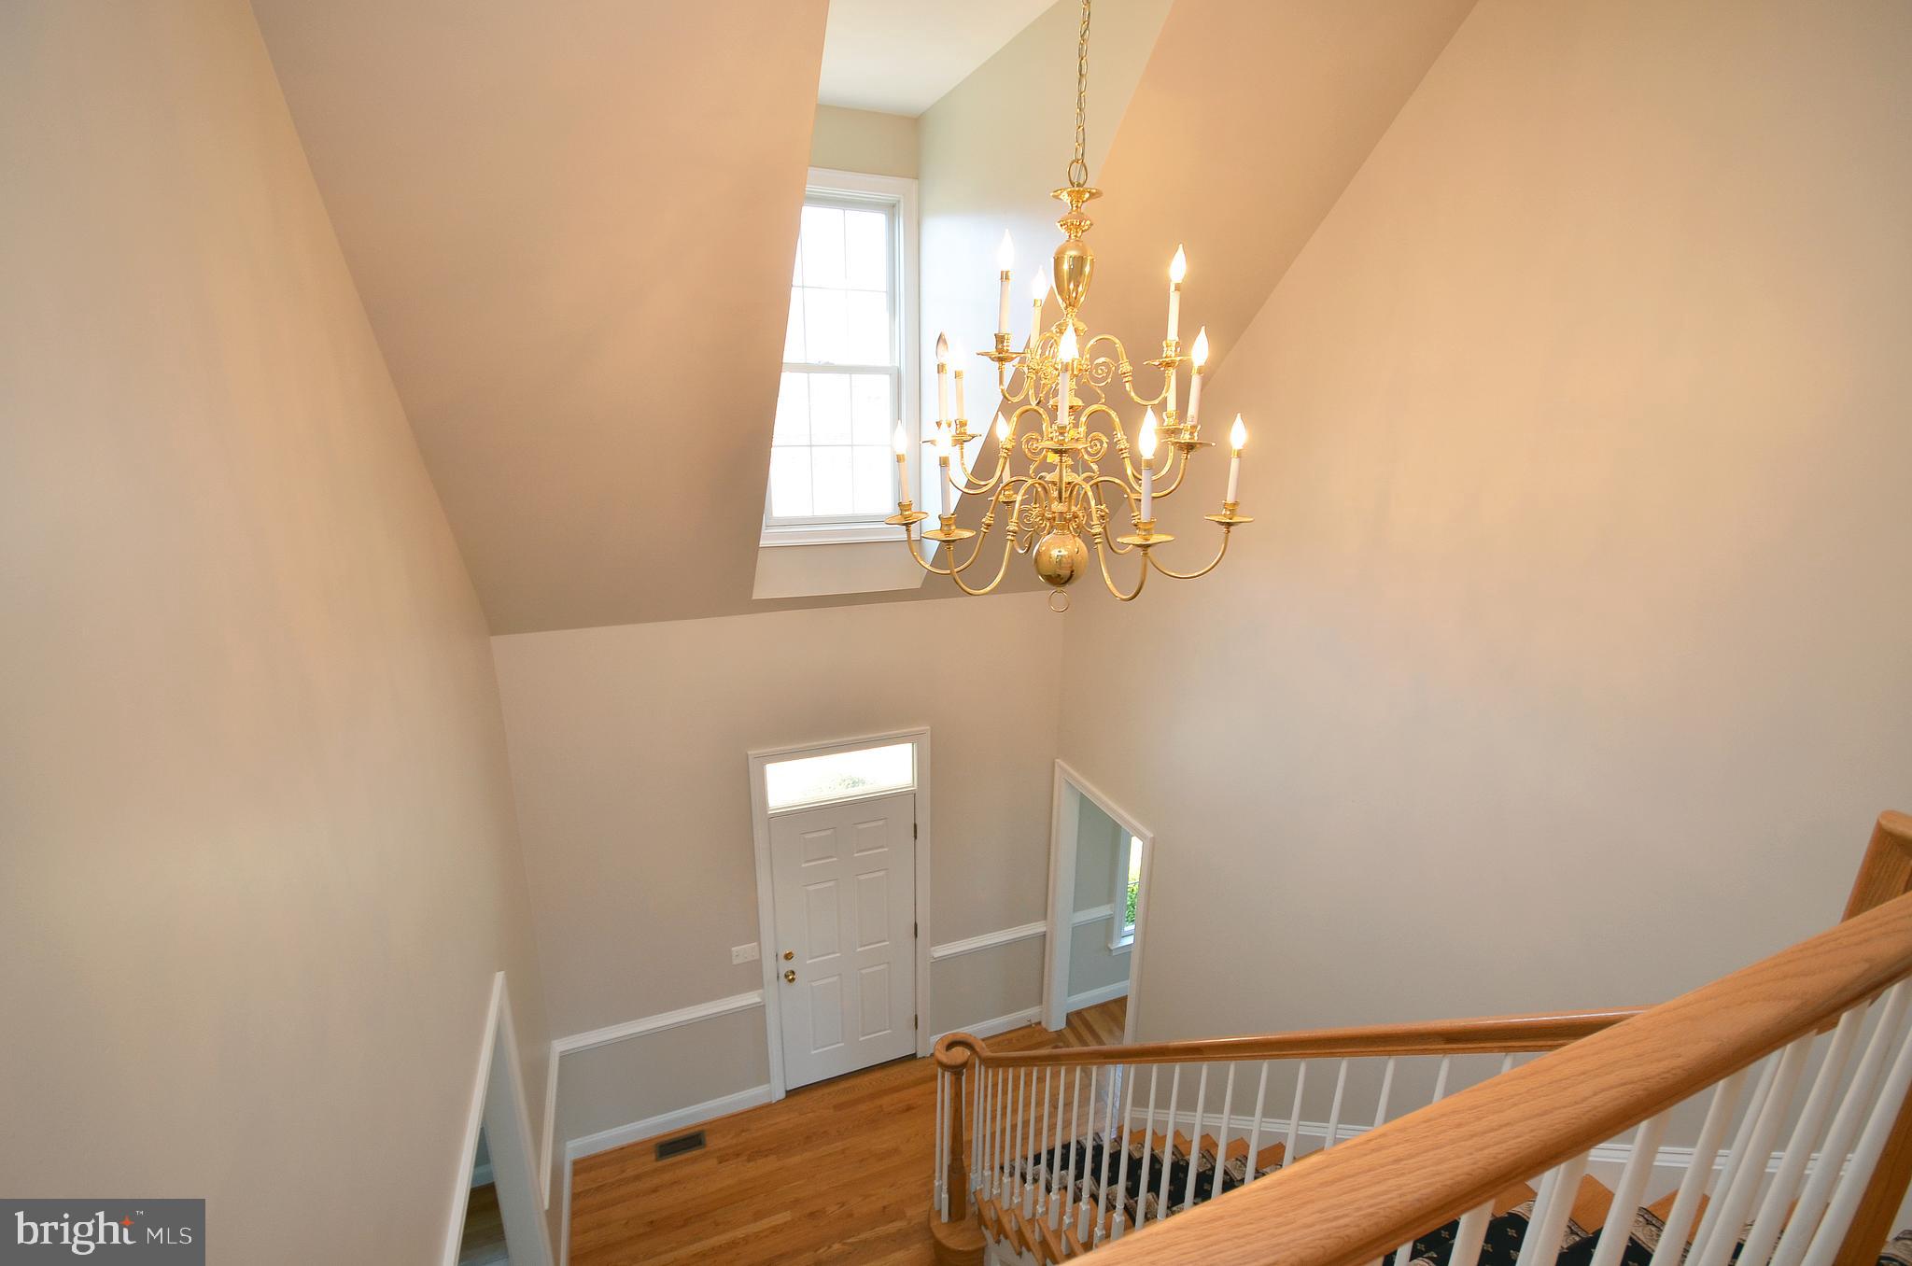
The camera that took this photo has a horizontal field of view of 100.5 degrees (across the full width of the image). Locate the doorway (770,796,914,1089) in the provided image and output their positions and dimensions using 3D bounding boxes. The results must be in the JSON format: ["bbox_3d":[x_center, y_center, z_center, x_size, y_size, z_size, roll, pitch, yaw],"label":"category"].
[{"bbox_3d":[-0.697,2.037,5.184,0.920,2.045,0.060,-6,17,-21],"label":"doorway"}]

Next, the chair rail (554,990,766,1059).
[{"bbox_3d":[-1.766,2.359,4.799,1.198,0.100,0.035,-6,17,-21],"label":"chair rail"}]

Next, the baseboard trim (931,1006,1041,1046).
[{"bbox_3d":[0.234,2.889,5.791,0.883,0.135,0.018,-6,17,-21],"label":"baseboard trim"}]

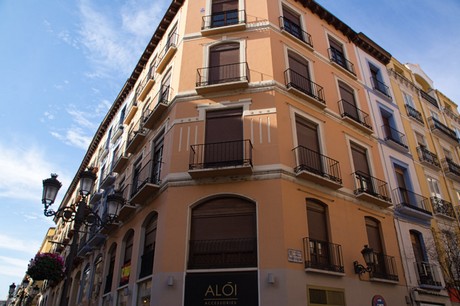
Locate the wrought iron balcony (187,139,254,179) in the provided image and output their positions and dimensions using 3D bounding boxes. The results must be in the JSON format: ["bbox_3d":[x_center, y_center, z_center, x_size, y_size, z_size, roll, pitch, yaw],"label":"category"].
[{"bbox_3d":[-0.294,0.244,12.154,2.156,1.079,0.500,-5,-31,9],"label":"wrought iron balcony"}]

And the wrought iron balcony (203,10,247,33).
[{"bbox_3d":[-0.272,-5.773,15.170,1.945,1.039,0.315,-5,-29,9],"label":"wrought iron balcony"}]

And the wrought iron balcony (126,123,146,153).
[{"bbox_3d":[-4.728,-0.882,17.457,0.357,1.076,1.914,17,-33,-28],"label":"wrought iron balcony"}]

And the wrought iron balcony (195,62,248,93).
[{"bbox_3d":[-0.296,-2.953,13.597,2.033,1.076,0.389,-5,-29,9],"label":"wrought iron balcony"}]

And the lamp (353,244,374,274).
[{"bbox_3d":[4.576,3.641,11.791,0.420,0.899,0.779,20,-36,-30],"label":"lamp"}]

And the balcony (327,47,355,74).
[{"bbox_3d":[5.978,-4.671,18.185,1.939,1.048,0.200,20,-36,-30],"label":"balcony"}]

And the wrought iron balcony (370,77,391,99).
[{"bbox_3d":[8.801,-3.653,19.935,1.633,1.017,0.170,20,-36,-30],"label":"wrought iron balcony"}]

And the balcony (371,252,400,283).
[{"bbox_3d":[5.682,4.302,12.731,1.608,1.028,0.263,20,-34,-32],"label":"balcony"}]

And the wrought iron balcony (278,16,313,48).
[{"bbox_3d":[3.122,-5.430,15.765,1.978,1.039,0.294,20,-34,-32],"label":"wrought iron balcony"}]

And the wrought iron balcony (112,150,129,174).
[{"bbox_3d":[-6.194,0.285,19.852,0.420,1.020,1.920,18,-35,-27],"label":"wrought iron balcony"}]

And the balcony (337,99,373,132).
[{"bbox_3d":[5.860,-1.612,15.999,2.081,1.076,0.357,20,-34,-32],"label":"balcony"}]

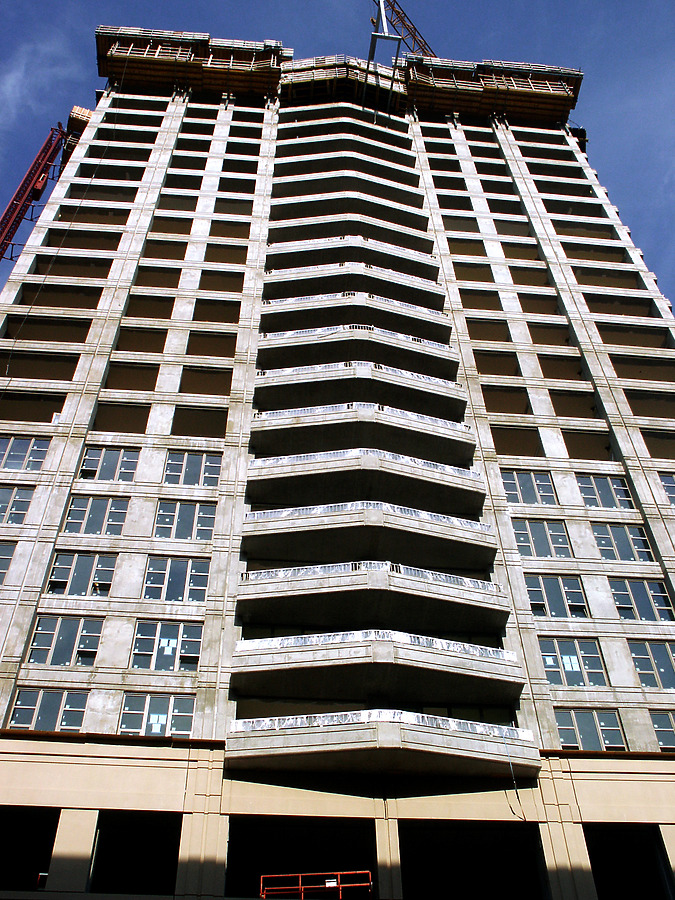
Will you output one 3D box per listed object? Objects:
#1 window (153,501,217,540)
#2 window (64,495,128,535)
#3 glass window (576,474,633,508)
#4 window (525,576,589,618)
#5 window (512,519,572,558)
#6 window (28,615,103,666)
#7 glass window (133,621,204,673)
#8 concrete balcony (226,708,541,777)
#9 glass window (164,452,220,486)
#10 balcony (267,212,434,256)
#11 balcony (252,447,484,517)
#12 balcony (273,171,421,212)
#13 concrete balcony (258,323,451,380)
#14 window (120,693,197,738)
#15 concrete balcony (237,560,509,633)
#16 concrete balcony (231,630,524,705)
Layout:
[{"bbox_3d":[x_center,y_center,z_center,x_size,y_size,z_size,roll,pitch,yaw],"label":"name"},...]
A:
[{"bbox_3d":[-5.882,2.747,35.332,2.313,1.981,0.150,3,-49,-4],"label":"window"},{"bbox_3d":[-9.238,2.542,35.094,2.267,1.981,0.150,3,-49,-4],"label":"window"},{"bbox_3d":[11.251,1.843,38.348,2.243,1.971,0.133,3,-49,-4],"label":"glass window"},{"bbox_3d":[8.302,5.515,34.269,2.210,2.030,0.150,3,-49,-4],"label":"window"},{"bbox_3d":[8.261,3.549,36.552,2.197,2.043,0.150,3,-49,-4],"label":"window"},{"bbox_3d":[-9.162,6.490,30.813,2.287,2.030,0.150,3,-49,-4],"label":"window"},{"bbox_3d":[-5.815,6.680,31.037,2.300,2.043,0.150,3,-49,-4],"label":"glass window"},{"bbox_3d":[1.405,9.026,27.584,9.535,1.285,2.184,3,-49,-4],"label":"concrete balcony"},{"bbox_3d":[-5.940,0.786,37.595,2.313,1.981,0.150,3,-49,-4],"label":"glass window"},{"bbox_3d":[0.809,-12.376,52.415,9.496,0.887,2.184,3,-49,-4],"label":"balcony"},{"bbox_3d":[1.188,1.179,36.440,9.512,1.314,2.224,3,-49,-4],"label":"balcony"},{"bbox_3d":[0.687,-15.962,55.696,9.381,0.634,2.213,3,-49,-4],"label":"balcony"},{"bbox_3d":[1.027,-4.716,43.234,9.512,1.314,2.224,3,-49,-4],"label":"concrete balcony"},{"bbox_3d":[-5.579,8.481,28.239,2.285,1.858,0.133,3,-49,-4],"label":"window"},{"bbox_3d":[1.303,5.052,32.109,9.551,1.278,1.910,3,-49,-4],"label":"concrete balcony"},{"bbox_3d":[1.356,7.023,29.823,9.551,1.278,1.910,3,-49,-4],"label":"concrete balcony"}]

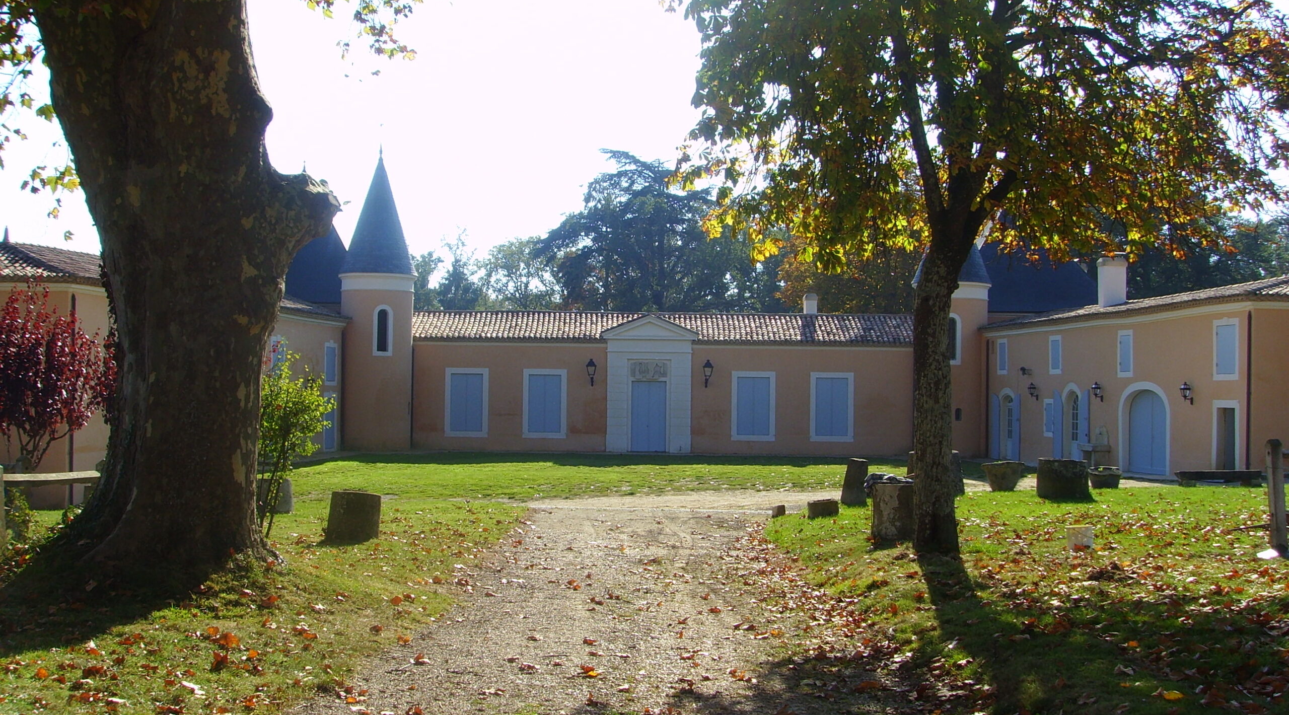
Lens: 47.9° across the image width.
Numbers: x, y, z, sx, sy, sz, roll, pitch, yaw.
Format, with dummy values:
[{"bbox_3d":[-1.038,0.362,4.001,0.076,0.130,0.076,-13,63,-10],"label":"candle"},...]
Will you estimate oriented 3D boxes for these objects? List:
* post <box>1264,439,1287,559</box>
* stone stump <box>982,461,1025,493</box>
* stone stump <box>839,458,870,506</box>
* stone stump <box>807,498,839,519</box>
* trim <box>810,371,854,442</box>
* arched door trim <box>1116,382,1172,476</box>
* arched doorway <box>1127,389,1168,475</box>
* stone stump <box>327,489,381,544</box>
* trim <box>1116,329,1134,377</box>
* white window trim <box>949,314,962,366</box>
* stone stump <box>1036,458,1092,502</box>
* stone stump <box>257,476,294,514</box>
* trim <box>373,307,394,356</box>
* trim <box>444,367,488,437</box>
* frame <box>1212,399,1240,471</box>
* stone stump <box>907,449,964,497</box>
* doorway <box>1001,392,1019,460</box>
[{"bbox_3d":[6.532,1.467,15.000,0.130,1.230,0.130,-3,-1,-2],"label":"post"},{"bbox_3d":[6.971,2.317,28.200,0.840,0.600,0.840,1,-1,0],"label":"stone stump"},{"bbox_3d":[3.413,2.004,23.526,0.458,0.742,0.420,0,-2,8],"label":"stone stump"},{"bbox_3d":[2.532,2.124,20.560,0.436,0.271,0.370,0,-2,7],"label":"stone stump"},{"bbox_3d":[6.707,1.763,52.004,1.561,2.476,0.150,1,-1,0],"label":"trim"},{"bbox_3d":[14.652,2.073,42.183,0.300,2.700,3.100,1,-1,-6],"label":"arched door trim"},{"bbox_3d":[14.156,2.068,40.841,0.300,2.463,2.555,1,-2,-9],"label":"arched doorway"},{"bbox_3d":[-3.115,1.715,15.600,0.540,0.520,0.540,4,-2,0],"label":"stone stump"},{"bbox_3d":[13.927,-0.100,41.999,0.150,1.354,0.932,1,-2,-9],"label":"trim"},{"bbox_3d":[11.174,-0.659,52.800,0.740,1.870,0.180,0,-1,14],"label":"white window trim"},{"bbox_3d":[7.474,2.155,25.936,0.938,0.701,0.938,0,-2,16],"label":"stone stump"},{"bbox_3d":[-5.237,1.913,20.348,0.640,0.491,0.640,1,-2,-14],"label":"stone stump"},{"bbox_3d":[-9.494,-0.970,52.800,0.740,1.850,0.180,1,-2,-18],"label":"trim"},{"bbox_3d":[-6.641,1.675,54.050,1.640,2.570,0.160,1,-1,0],"label":"trim"},{"bbox_3d":[15.118,2.131,37.453,0.250,2.080,1.400,1,-1,-6],"label":"frame"},{"bbox_3d":[5.406,2.145,26.900,1.020,0.820,1.020,1,-1,0],"label":"stone stump"},{"bbox_3d":[12.625,2.360,50.034,0.300,2.393,1.307,1,-2,-9],"label":"doorway"}]

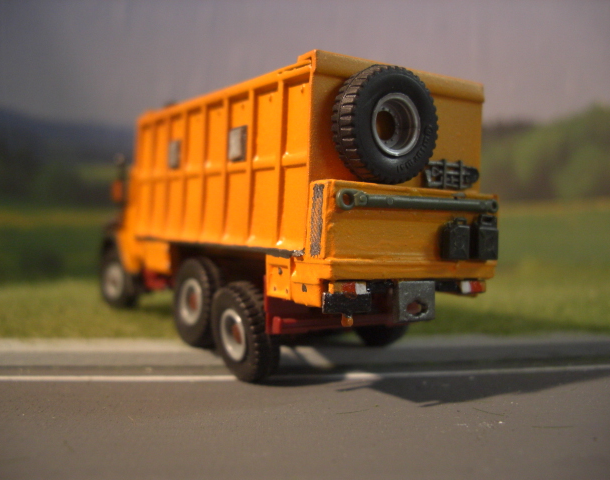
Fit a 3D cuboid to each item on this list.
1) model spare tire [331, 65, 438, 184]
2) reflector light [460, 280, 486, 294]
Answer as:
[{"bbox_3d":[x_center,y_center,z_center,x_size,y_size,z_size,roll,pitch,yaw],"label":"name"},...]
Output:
[{"bbox_3d":[0.010,-0.014,0.084,0.014,0.014,0.004,2,1,-31],"label":"model spare tire"},{"bbox_3d":[0.022,0.006,0.091,0.004,0.002,0.001,2,1,-31],"label":"reflector light"}]

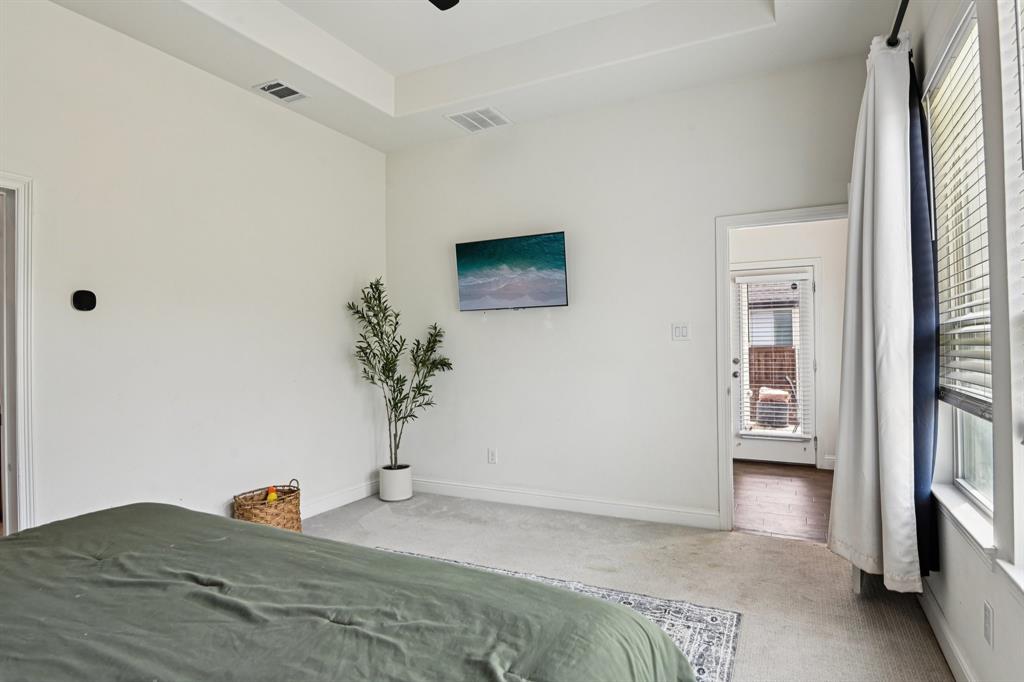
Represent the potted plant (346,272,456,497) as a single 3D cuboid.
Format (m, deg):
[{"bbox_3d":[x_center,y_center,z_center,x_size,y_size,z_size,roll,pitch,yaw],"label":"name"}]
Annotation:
[{"bbox_3d":[-0.917,0.395,4.539,0.750,1.880,0.680,-1,-1,-9],"label":"potted plant"}]

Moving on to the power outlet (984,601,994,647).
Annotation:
[{"bbox_3d":[1.479,0.883,1.682,0.010,0.128,0.084,-1,-1,28],"label":"power outlet"}]

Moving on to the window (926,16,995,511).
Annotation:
[{"bbox_3d":[1.677,-0.228,1.968,0.120,1.700,0.880,-1,-1,28],"label":"window"}]

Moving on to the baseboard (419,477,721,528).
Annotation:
[{"bbox_3d":[0.186,1.252,4.292,2.720,0.128,0.016,-1,-1,25],"label":"baseboard"}]

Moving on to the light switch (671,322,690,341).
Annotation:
[{"bbox_3d":[1.191,-0.064,3.809,0.123,0.123,0.011,-1,-1,25],"label":"light switch"}]

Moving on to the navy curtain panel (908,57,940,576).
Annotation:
[{"bbox_3d":[1.749,-0.155,2.358,0.130,2.220,0.380,-1,-1,28],"label":"navy curtain panel"}]

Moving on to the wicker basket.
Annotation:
[{"bbox_3d":[-1.591,1.147,3.576,0.320,0.380,0.360,-1,-1,28],"label":"wicker basket"}]

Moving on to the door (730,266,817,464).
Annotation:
[{"bbox_3d":[2.728,0.242,5.690,0.810,2.030,0.045,-1,-1,28],"label":"door"}]

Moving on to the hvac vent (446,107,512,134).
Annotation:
[{"bbox_3d":[-0.255,-1.733,4.258,0.385,0.025,0.385,-1,-1,28],"label":"hvac vent"}]

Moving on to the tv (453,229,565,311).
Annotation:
[{"bbox_3d":[-0.019,-0.537,4.297,0.968,0.560,0.060,-1,4,28],"label":"tv"}]

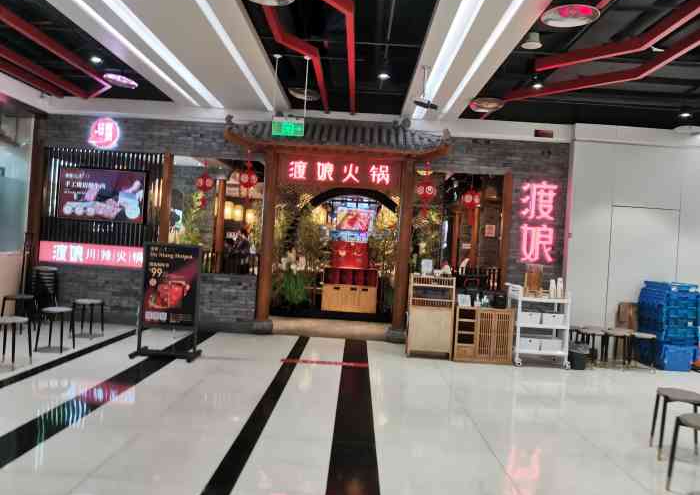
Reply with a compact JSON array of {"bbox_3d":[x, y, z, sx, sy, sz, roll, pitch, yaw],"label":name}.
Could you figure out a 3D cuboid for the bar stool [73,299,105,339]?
[{"bbox_3d":[-3.513,0.951,7.064,0.325,0.455,0.325,3,0,1],"label":"bar stool"}]

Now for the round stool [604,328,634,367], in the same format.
[{"bbox_3d":[3.482,1.326,6.852,0.340,0.450,0.340,4,0,1],"label":"round stool"}]

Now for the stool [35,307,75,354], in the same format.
[{"bbox_3d":[-3.401,0.964,6.083,0.325,0.455,0.325,3,0,1],"label":"stool"}]

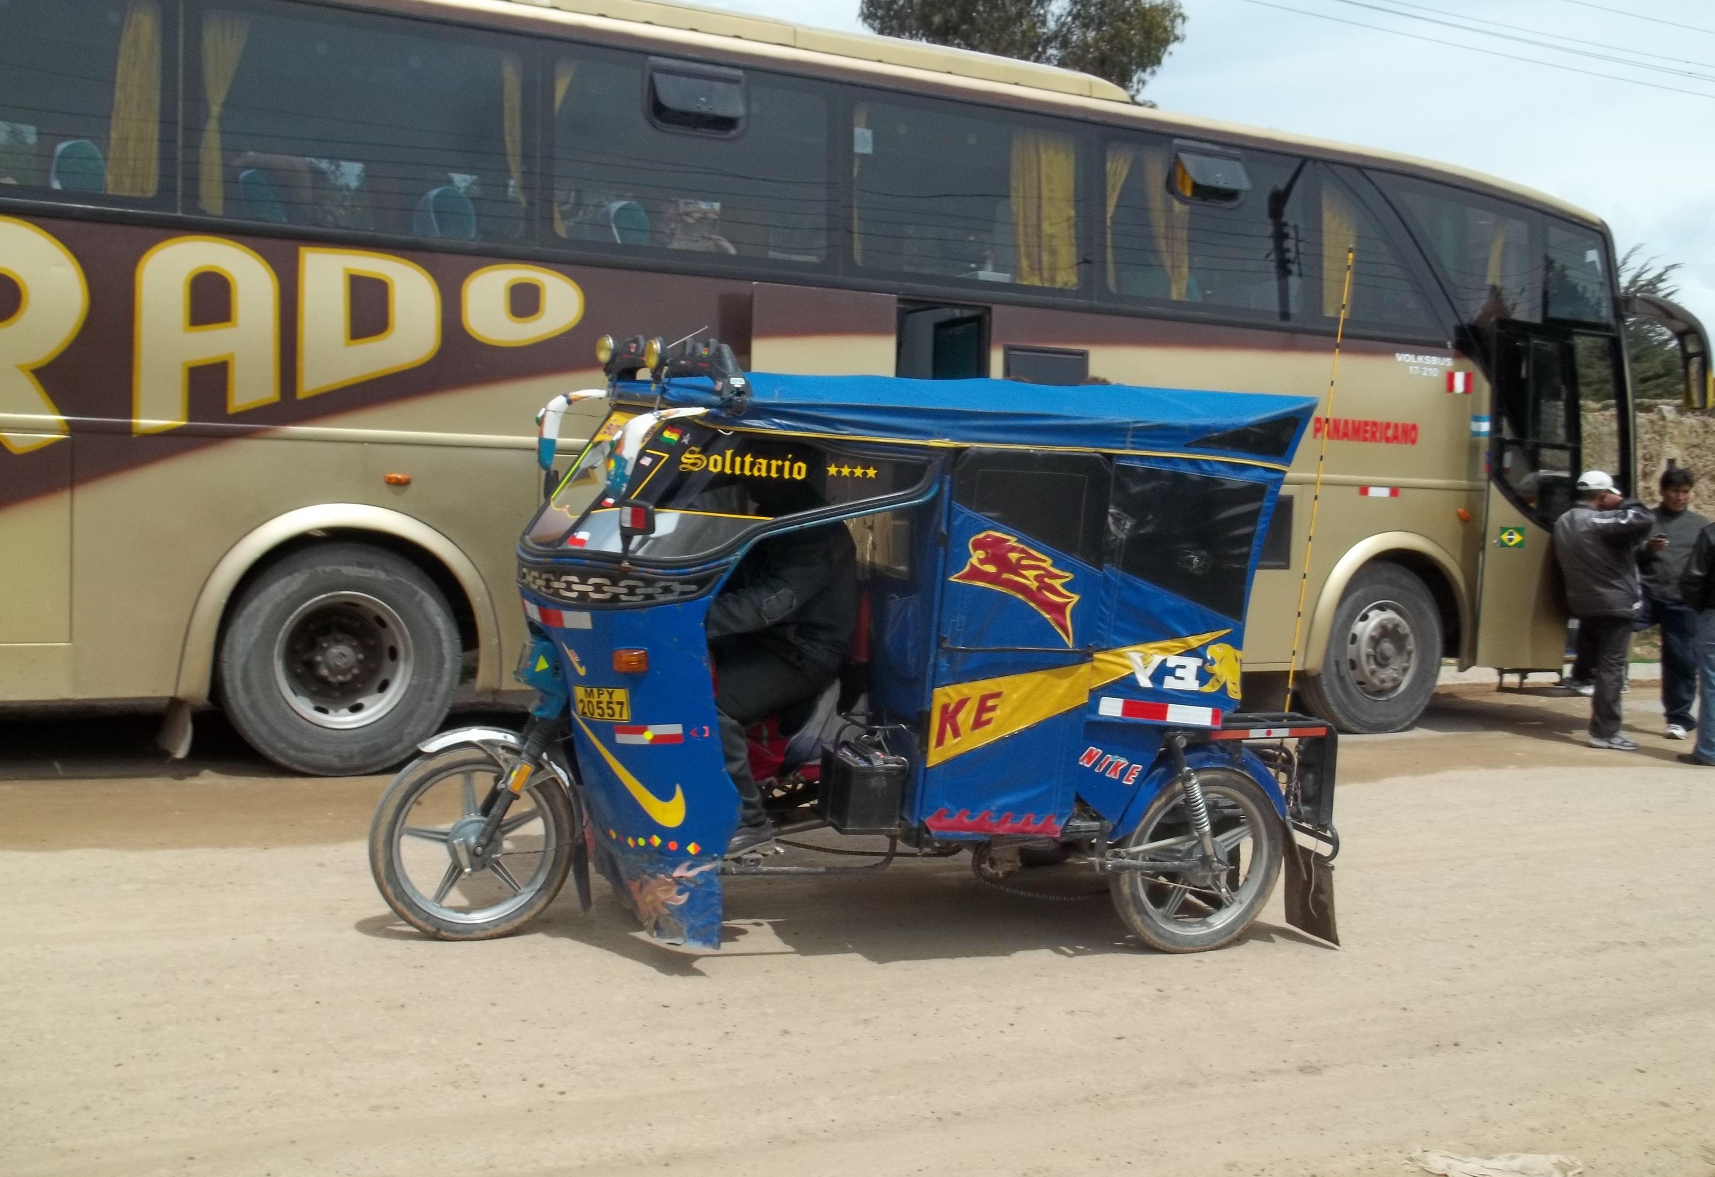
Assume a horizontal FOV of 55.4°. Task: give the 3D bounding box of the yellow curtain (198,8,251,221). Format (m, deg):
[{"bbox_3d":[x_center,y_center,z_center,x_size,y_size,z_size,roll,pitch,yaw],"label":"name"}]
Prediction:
[{"bbox_3d":[-2.674,-2.007,6.899,0.206,0.867,0.110,0,3,-26],"label":"yellow curtain"}]

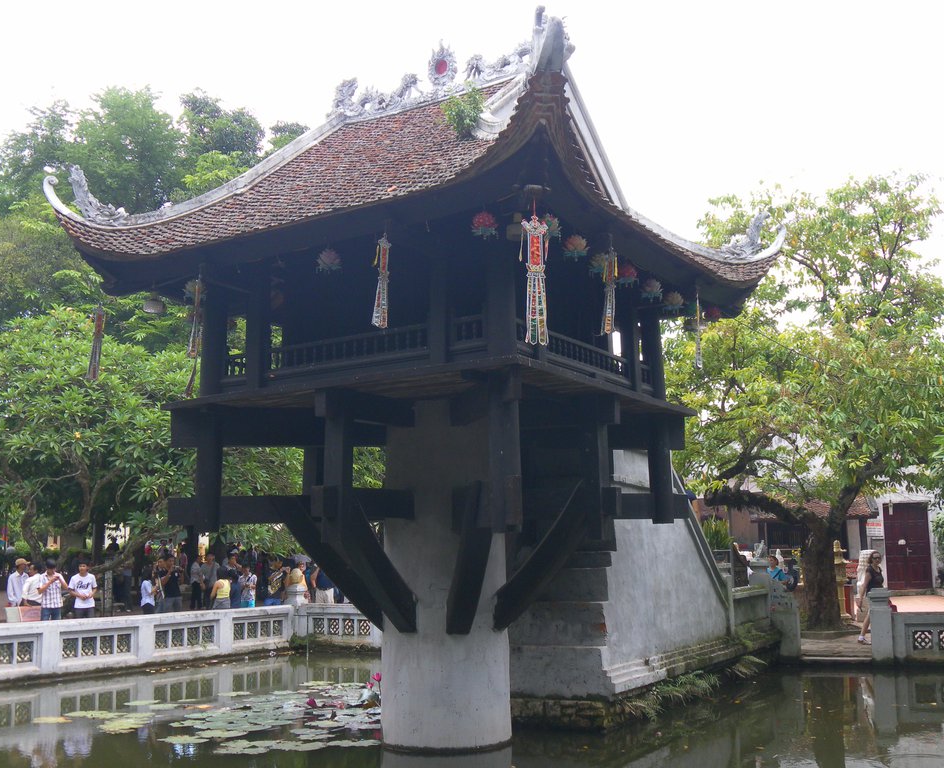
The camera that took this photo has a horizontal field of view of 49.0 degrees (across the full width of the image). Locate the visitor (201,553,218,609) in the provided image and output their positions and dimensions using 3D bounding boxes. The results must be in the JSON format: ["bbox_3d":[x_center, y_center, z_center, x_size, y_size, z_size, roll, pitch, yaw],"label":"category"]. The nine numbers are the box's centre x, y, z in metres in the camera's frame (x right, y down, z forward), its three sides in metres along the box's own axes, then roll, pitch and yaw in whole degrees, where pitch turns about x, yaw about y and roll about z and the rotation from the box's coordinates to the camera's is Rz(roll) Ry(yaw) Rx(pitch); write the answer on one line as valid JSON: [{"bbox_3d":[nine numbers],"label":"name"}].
[{"bbox_3d":[-5.971,4.708,23.561,0.500,1.680,0.330,1,-10,-12],"label":"visitor"}]

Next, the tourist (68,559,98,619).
[{"bbox_3d":[-6.534,3.809,17.426,0.520,1.670,0.320,2,-10,-15],"label":"tourist"}]

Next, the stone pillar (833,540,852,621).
[{"bbox_3d":[8.125,4.363,22.873,0.500,1.820,0.500,-7,-11,31],"label":"stone pillar"}]

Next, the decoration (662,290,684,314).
[{"bbox_3d":[1.988,-0.804,10.218,0.210,0.200,0.210,-1,-9,0],"label":"decoration"}]

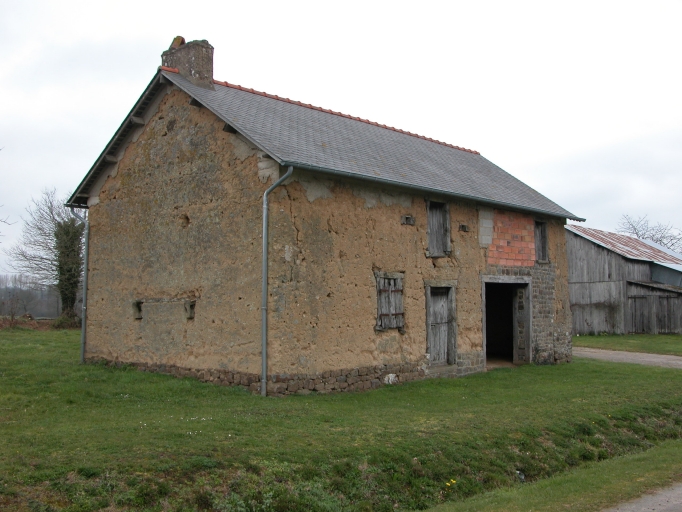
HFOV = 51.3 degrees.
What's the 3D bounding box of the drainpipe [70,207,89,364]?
[{"bbox_3d":[-6.240,0.689,16.872,0.670,3.690,0.140,-3,-4,41],"label":"drainpipe"}]

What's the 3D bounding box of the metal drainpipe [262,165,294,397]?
[{"bbox_3d":[-1.091,0.474,12.458,0.740,3.980,0.140,-3,-4,41],"label":"metal drainpipe"}]

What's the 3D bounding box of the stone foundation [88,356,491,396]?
[{"bbox_3d":[-1.100,2.644,17.426,6.550,0.600,7.650,-3,-4,41],"label":"stone foundation"}]

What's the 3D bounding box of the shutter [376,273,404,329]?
[{"bbox_3d":[1.044,0.986,15.100,0.100,1.200,0.960,-3,-4,41],"label":"shutter"}]

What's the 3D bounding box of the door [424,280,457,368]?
[{"bbox_3d":[2.326,1.601,16.622,0.160,2.030,1.300,-3,-4,41],"label":"door"}]

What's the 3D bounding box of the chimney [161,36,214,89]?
[{"bbox_3d":[-3.279,-4.109,15.277,1.070,1.340,0.570,-3,-4,41],"label":"chimney"}]

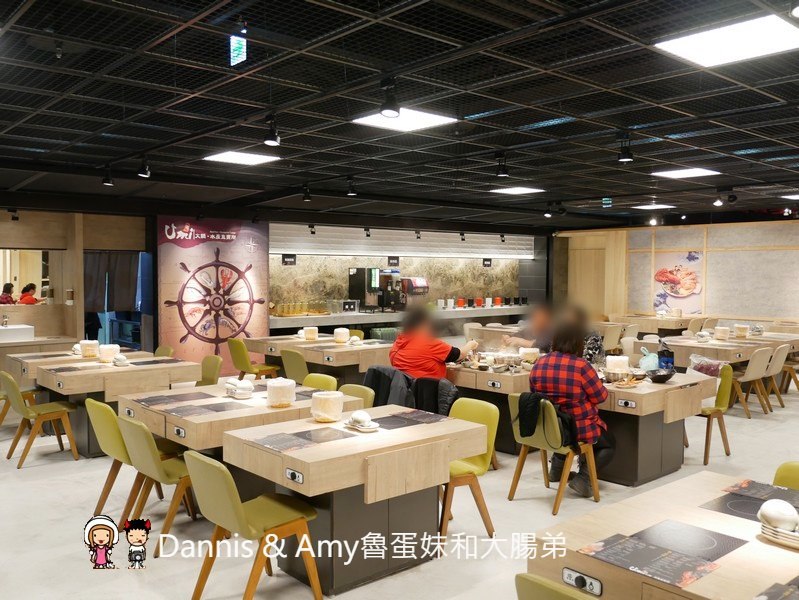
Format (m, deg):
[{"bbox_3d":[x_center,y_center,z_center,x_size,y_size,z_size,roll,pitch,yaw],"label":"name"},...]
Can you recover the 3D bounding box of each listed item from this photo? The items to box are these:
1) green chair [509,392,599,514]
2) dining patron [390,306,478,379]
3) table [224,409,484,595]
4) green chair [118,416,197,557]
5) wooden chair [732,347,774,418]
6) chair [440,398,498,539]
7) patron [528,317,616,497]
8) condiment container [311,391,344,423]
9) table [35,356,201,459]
[{"bbox_3d":[1.085,1.046,5.240,0.530,0.770,0.450,-2,3,-42],"label":"green chair"},{"bbox_3d":[0.394,0.732,6.423,0.780,1.300,0.580,-2,3,-42],"label":"dining patron"},{"bbox_3d":[-0.226,1.094,4.108,1.219,0.750,0.814,-2,3,-42],"label":"table"},{"bbox_3d":[-1.344,1.063,4.476,0.530,0.770,0.460,-2,3,-42],"label":"green chair"},{"bbox_3d":[3.961,0.941,8.630,0.460,0.770,0.530,-2,3,-42],"label":"wooden chair"},{"bbox_3d":[0.270,1.061,4.534,0.510,0.780,0.460,-2,3,-41],"label":"chair"},{"bbox_3d":[1.272,0.775,5.385,0.700,1.290,0.520,-2,3,-41],"label":"patron"},{"bbox_3d":[-0.421,0.633,4.354,0.180,0.155,0.180,0,2,0],"label":"condiment container"},{"bbox_3d":[-2.577,0.986,6.887,1.250,0.750,0.830,-2,3,-42],"label":"table"}]

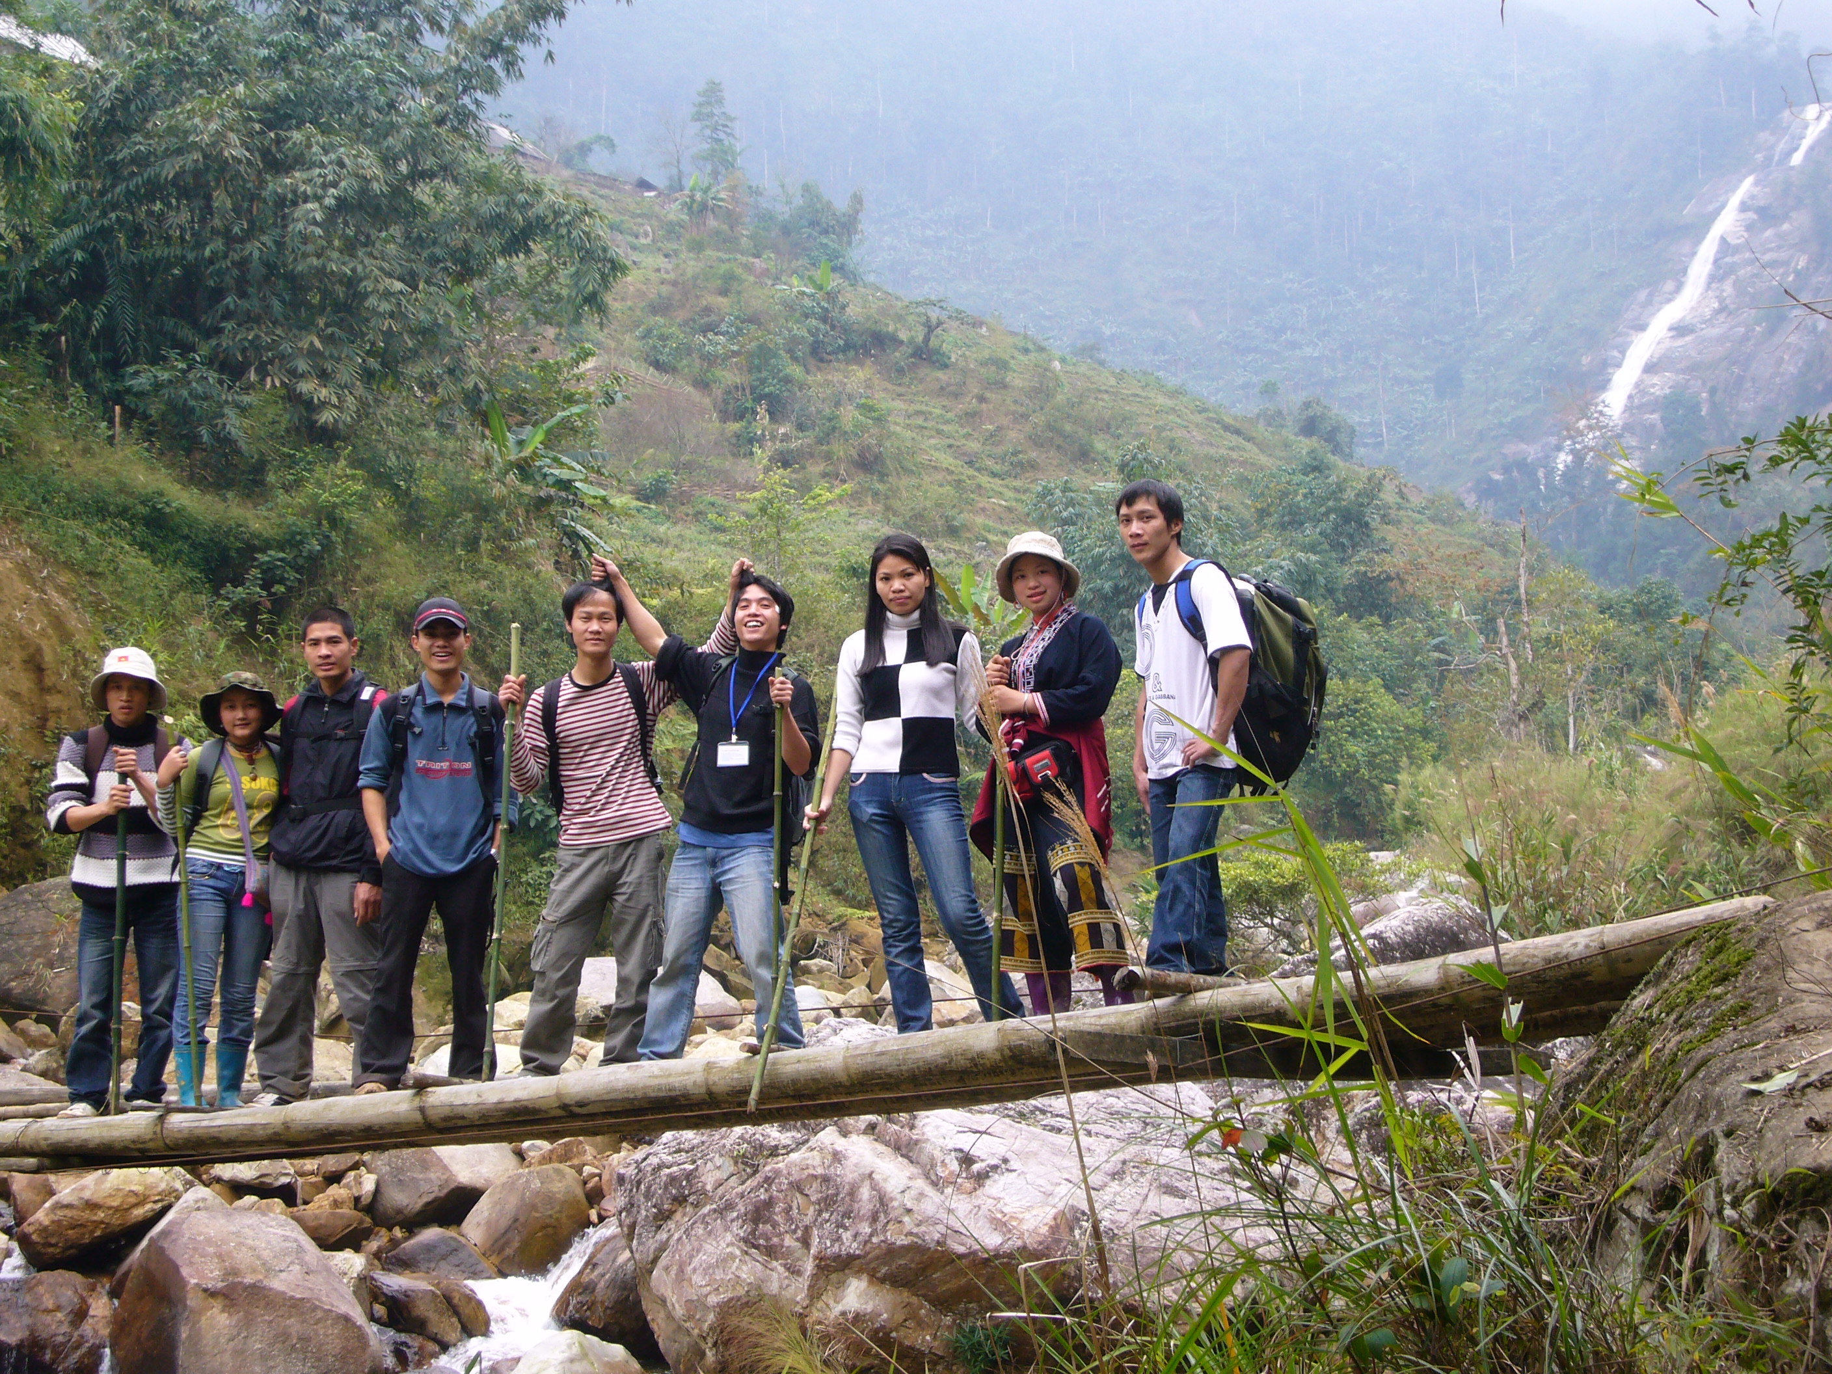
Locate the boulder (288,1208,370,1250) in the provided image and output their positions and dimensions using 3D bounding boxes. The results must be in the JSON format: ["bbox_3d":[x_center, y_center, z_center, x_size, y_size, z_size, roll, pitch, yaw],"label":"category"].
[{"bbox_3d":[-2.326,2.150,13.200,0.330,0.170,0.250,0,1,0],"label":"boulder"}]

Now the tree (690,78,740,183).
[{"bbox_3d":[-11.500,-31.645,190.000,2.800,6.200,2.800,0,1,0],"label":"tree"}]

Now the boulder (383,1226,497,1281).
[{"bbox_3d":[-1.784,2.133,12.500,0.430,0.230,0.350,0,1,0],"label":"boulder"}]

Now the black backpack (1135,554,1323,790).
[{"bbox_3d":[1.041,-0.040,10.950,0.470,0.750,0.390,-1,1,-33],"label":"black backpack"}]

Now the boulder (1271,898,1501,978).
[{"bbox_3d":[2.609,1.433,18.500,1.300,0.520,1.000,0,1,0],"label":"boulder"}]

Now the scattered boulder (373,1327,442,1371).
[{"bbox_3d":[-1.801,2.343,11.800,0.260,0.170,0.220,0,1,0],"label":"scattered boulder"}]

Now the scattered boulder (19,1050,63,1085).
[{"bbox_3d":[-4.186,1.830,16.000,0.250,0.190,0.220,0,1,0],"label":"scattered boulder"}]

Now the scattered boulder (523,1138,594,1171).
[{"bbox_3d":[-1.521,1.984,14.200,0.310,0.170,0.260,0,1,0],"label":"scattered boulder"}]

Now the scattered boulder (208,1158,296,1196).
[{"bbox_3d":[-2.772,2.044,13.900,0.370,0.170,0.280,0,1,0],"label":"scattered boulder"}]

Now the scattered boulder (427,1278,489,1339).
[{"bbox_3d":[-1.642,2.214,11.900,0.250,0.240,0.260,0,1,0],"label":"scattered boulder"}]

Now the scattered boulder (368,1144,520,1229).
[{"bbox_3d":[-1.861,1.963,13.200,0.620,0.380,0.500,0,1,0],"label":"scattered boulder"}]

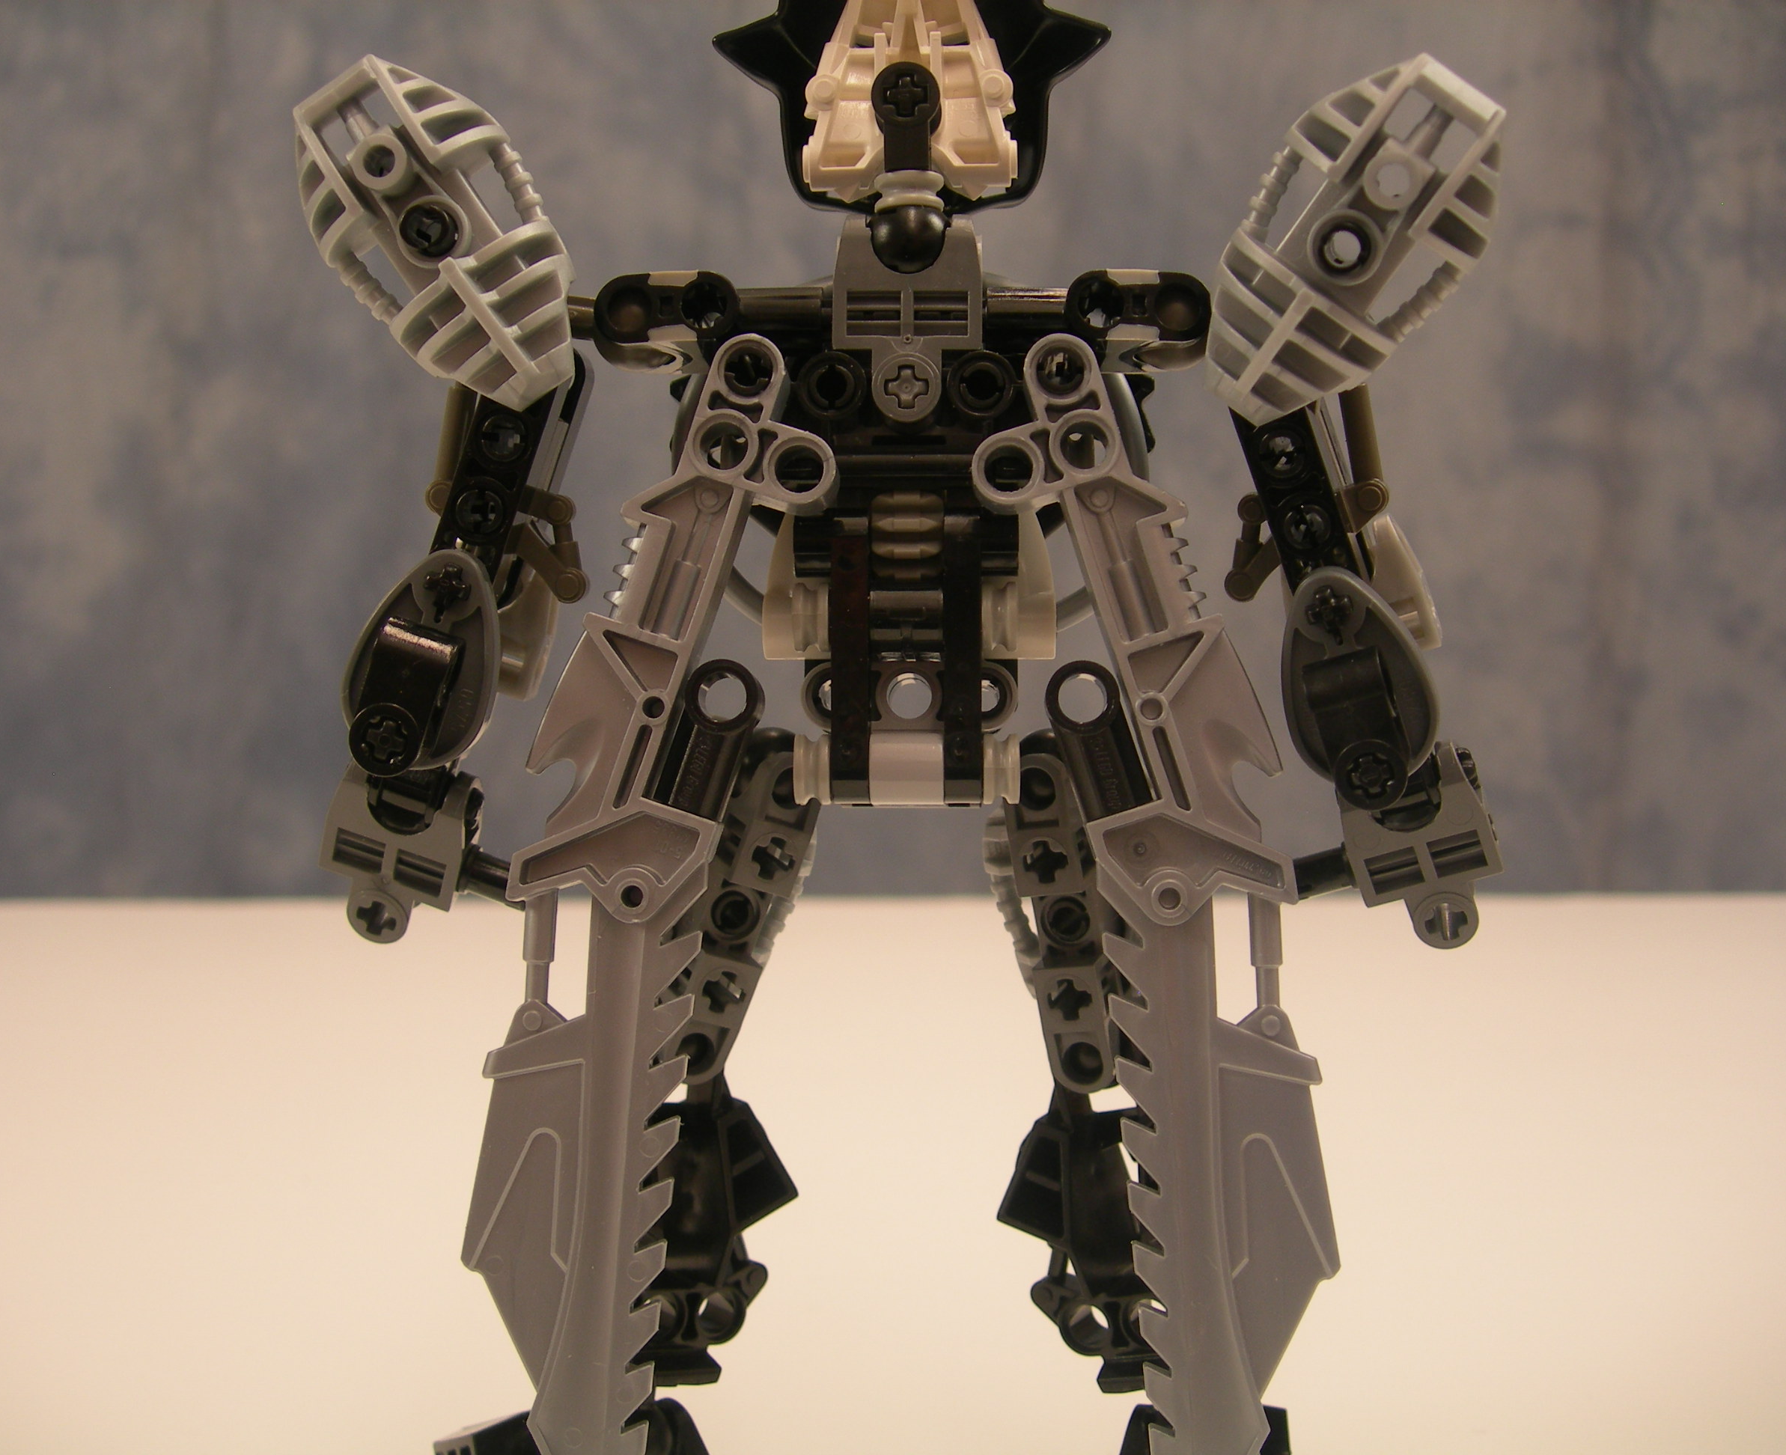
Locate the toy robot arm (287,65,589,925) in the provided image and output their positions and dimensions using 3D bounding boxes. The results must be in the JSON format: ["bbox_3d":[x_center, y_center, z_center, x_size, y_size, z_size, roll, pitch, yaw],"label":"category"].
[{"bbox_3d":[-0.049,-0.021,0.231,0.039,0.092,0.046,0,1,0],"label":"toy robot arm"}]

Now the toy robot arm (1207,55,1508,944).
[{"bbox_3d":[0.052,-0.021,0.231,0.039,0.092,0.046,0,1,0],"label":"toy robot arm"}]

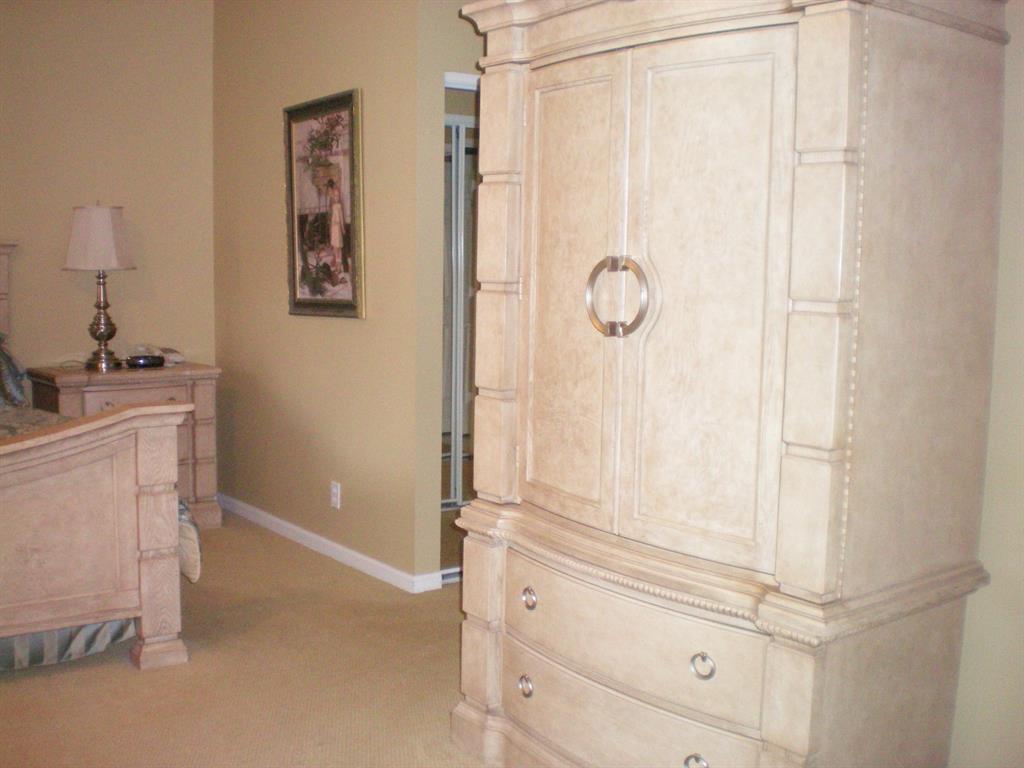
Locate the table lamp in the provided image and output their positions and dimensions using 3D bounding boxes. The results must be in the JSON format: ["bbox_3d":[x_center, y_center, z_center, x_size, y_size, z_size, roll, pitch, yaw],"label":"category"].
[{"bbox_3d":[-1.868,-0.435,5.117,0.335,0.760,0.335,-4,8,-38],"label":"table lamp"}]

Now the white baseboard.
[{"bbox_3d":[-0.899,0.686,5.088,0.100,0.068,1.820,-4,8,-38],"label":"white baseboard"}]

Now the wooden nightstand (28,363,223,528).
[{"bbox_3d":[-1.794,0.311,5.252,0.740,0.750,0.440,-4,8,-38],"label":"wooden nightstand"}]

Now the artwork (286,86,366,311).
[{"bbox_3d":[-0.786,-0.734,4.708,0.040,0.900,0.600,-6,9,-38],"label":"artwork"}]

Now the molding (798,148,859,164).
[{"bbox_3d":[0.581,-0.416,2.064,0.045,0.023,0.110,-4,8,-37],"label":"molding"}]

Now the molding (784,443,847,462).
[{"bbox_3d":[0.573,0.127,2.127,0.045,0.023,0.110,-4,8,-37],"label":"molding"}]

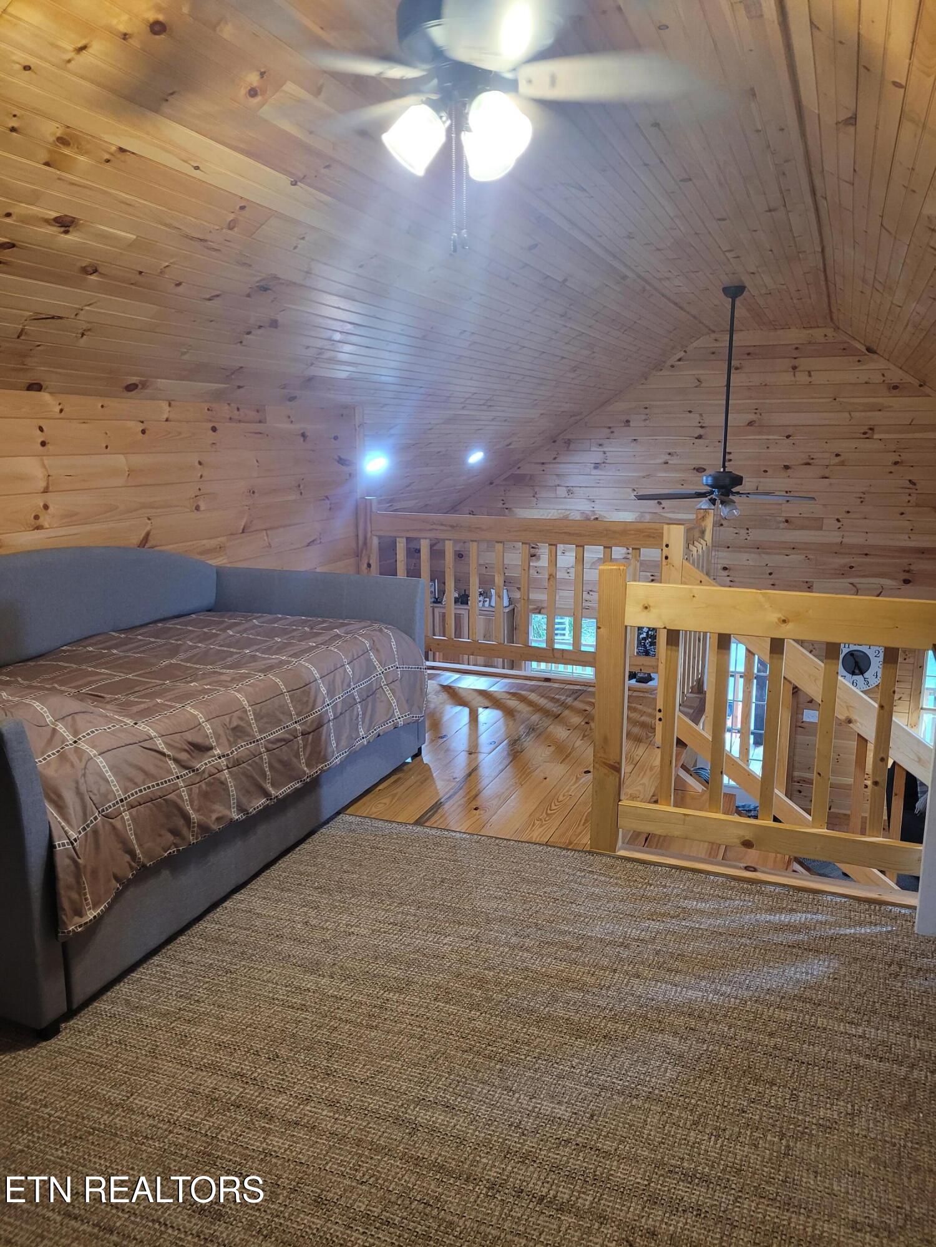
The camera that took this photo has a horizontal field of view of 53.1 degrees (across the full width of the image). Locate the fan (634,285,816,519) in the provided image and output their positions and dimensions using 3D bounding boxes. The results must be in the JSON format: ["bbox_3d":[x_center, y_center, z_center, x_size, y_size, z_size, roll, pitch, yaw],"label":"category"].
[{"bbox_3d":[1.833,-1.546,6.605,1.280,1.585,1.280,5,13,21],"label":"fan"}]

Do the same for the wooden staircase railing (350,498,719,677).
[{"bbox_3d":[0.321,-0.194,5.251,2.020,0.955,0.120,5,13,21],"label":"wooden staircase railing"}]

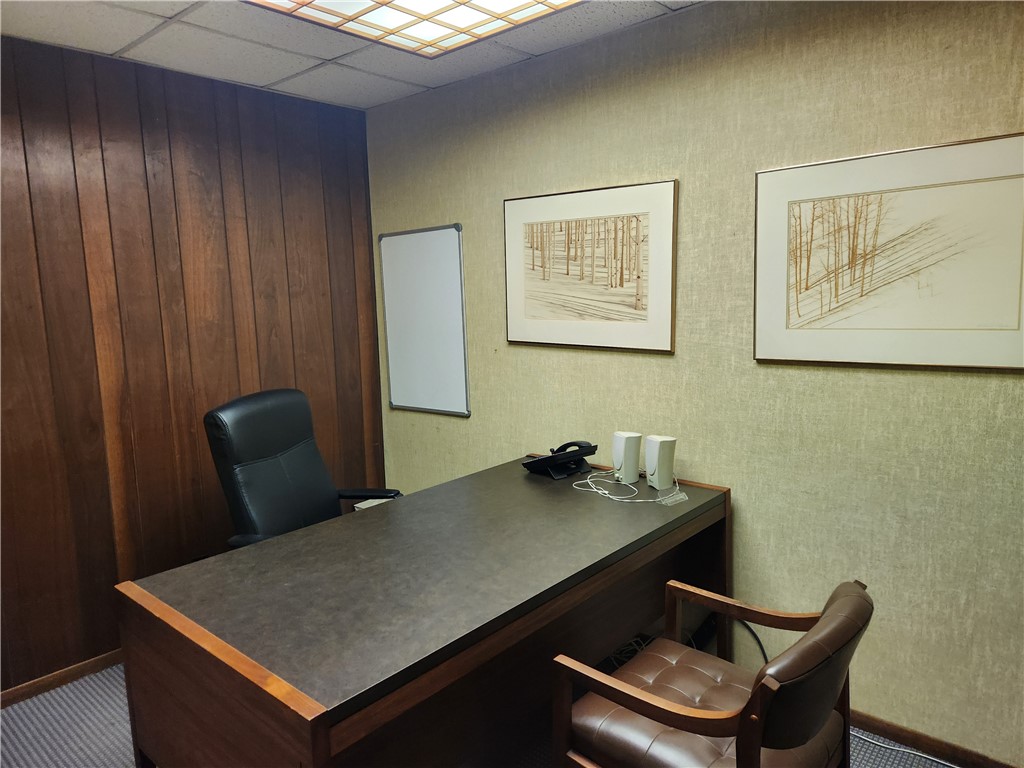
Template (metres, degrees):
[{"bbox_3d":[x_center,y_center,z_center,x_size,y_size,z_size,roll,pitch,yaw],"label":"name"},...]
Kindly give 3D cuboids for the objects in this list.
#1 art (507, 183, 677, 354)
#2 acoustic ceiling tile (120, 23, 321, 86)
[{"bbox_3d":[0.288,-0.453,2.725,0.810,0.618,0.025,5,10,41],"label":"art"},{"bbox_3d":[-1.129,-1.288,2.669,0.495,0.018,0.595,5,10,41],"label":"acoustic ceiling tile"}]

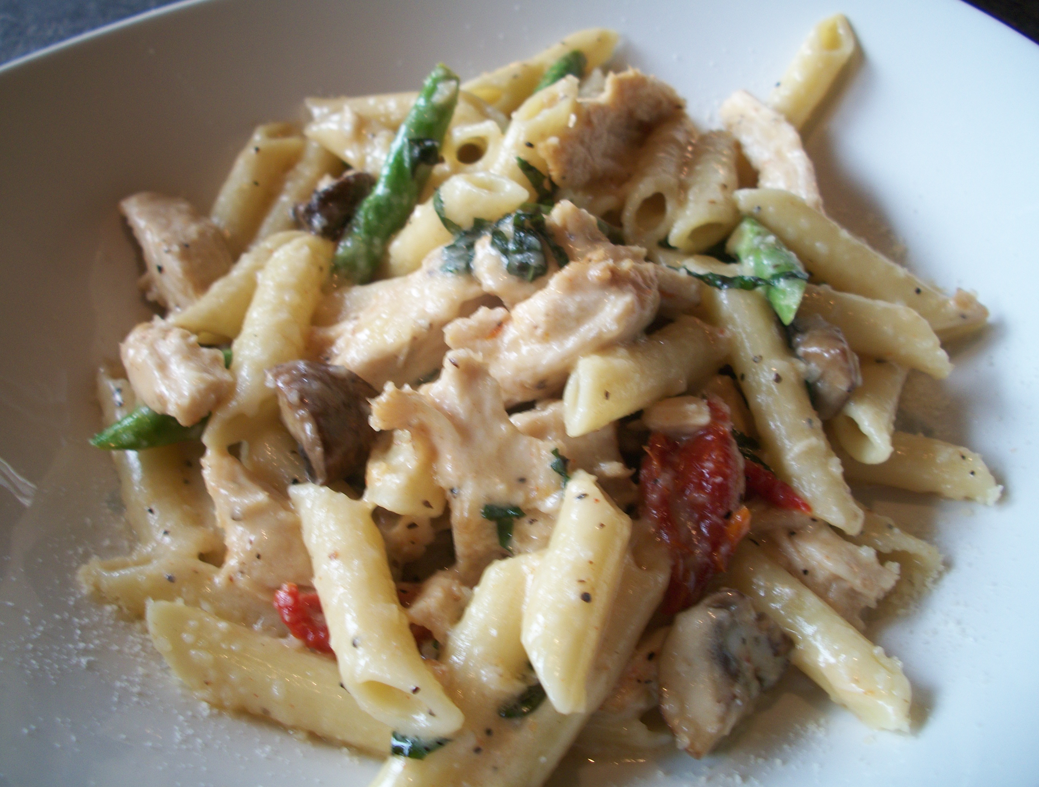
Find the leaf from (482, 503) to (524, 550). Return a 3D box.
[{"bbox_3d":[-0.003,0.022,0.178,0.007,0.003,0.008,0,65,0],"label":"leaf"}]

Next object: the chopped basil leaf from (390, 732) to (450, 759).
[{"bbox_3d":[-0.015,0.052,0.157,0.009,0.003,0.005,-2,50,-2],"label":"chopped basil leaf"}]

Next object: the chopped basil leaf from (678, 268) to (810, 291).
[{"bbox_3d":[0.043,-0.022,0.205,0.025,0.004,0.005,2,60,1],"label":"chopped basil leaf"}]

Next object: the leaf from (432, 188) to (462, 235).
[{"bbox_3d":[-0.014,-0.036,0.208,0.004,0.003,0.010,-21,72,-7],"label":"leaf"}]

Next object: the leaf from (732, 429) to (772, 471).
[{"bbox_3d":[0.042,0.010,0.190,0.004,0.003,0.009,-32,65,-17],"label":"leaf"}]

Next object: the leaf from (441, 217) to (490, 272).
[{"bbox_3d":[-0.010,-0.028,0.204,0.010,0.004,0.011,0,65,0],"label":"leaf"}]

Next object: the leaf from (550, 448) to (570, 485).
[{"bbox_3d":[0.007,0.013,0.181,0.003,0.002,0.006,-18,67,-8],"label":"leaf"}]

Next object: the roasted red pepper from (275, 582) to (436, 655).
[{"bbox_3d":[-0.027,0.037,0.173,0.025,0.007,0.010,6,51,5],"label":"roasted red pepper"}]

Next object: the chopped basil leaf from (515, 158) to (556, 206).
[{"bbox_3d":[0.003,-0.044,0.217,0.004,0.003,0.012,-37,78,-9],"label":"chopped basil leaf"}]

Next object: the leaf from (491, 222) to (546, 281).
[{"bbox_3d":[0.000,-0.027,0.203,0.011,0.005,0.011,0,70,0],"label":"leaf"}]

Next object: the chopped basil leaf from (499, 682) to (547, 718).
[{"bbox_3d":[0.001,0.047,0.162,0.008,0.003,0.004,-25,54,-19],"label":"chopped basil leaf"}]

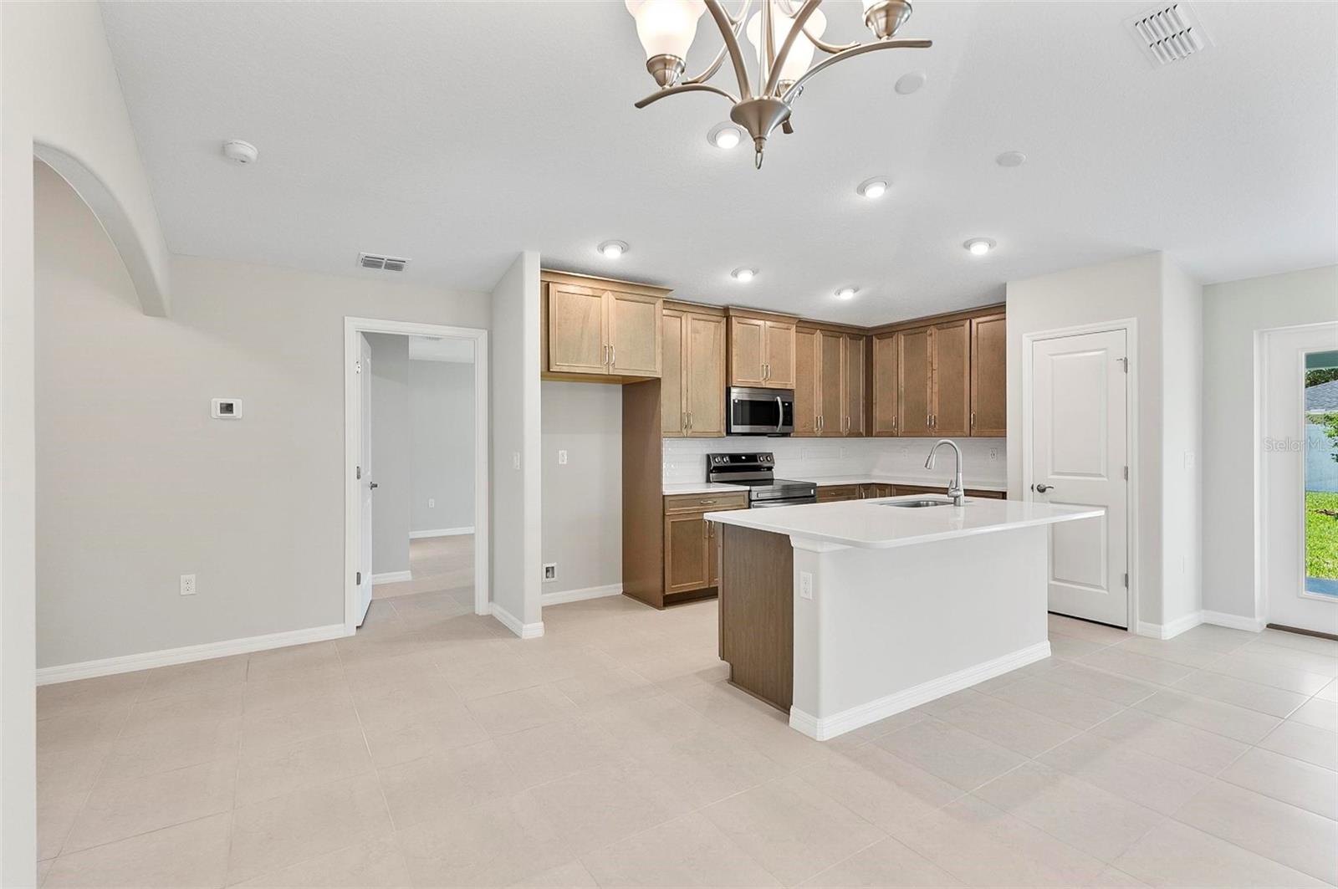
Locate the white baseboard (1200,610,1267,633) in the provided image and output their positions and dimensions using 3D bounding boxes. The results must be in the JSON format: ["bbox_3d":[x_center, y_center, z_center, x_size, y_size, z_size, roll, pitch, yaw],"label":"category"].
[{"bbox_3d":[3.929,1.217,4.124,0.170,0.089,0.295,0,0,-32],"label":"white baseboard"}]

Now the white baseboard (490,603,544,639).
[{"bbox_3d":[-1.075,1.234,4.211,0.143,0.089,0.695,0,0,-32],"label":"white baseboard"}]

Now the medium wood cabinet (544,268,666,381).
[{"bbox_3d":[-0.614,-0.844,4.571,1.060,0.670,0.635,0,0,-32],"label":"medium wood cabinet"}]

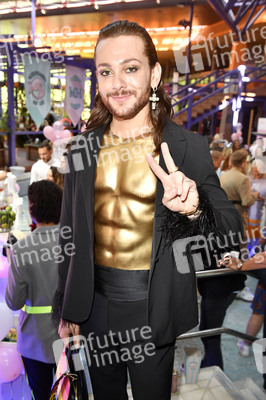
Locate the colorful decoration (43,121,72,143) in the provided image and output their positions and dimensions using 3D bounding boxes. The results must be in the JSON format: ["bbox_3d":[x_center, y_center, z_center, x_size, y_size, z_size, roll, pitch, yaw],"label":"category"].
[{"bbox_3d":[-1.062,-0.964,5.000,0.420,0.310,0.360,4,11,6],"label":"colorful decoration"}]

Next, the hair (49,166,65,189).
[{"bbox_3d":[-0.688,-0.184,3.350,0.220,0.270,0.190,0,11,-15],"label":"hair"}]

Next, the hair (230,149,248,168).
[{"bbox_3d":[1.124,-0.438,3.750,0.170,0.200,0.200,13,15,42],"label":"hair"}]

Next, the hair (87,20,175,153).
[{"bbox_3d":[-0.009,-0.299,0.945,0.230,0.320,0.220,7,11,20],"label":"hair"}]

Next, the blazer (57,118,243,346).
[{"bbox_3d":[0.048,0.098,1.100,0.560,0.720,0.380,7,12,22],"label":"blazer"}]

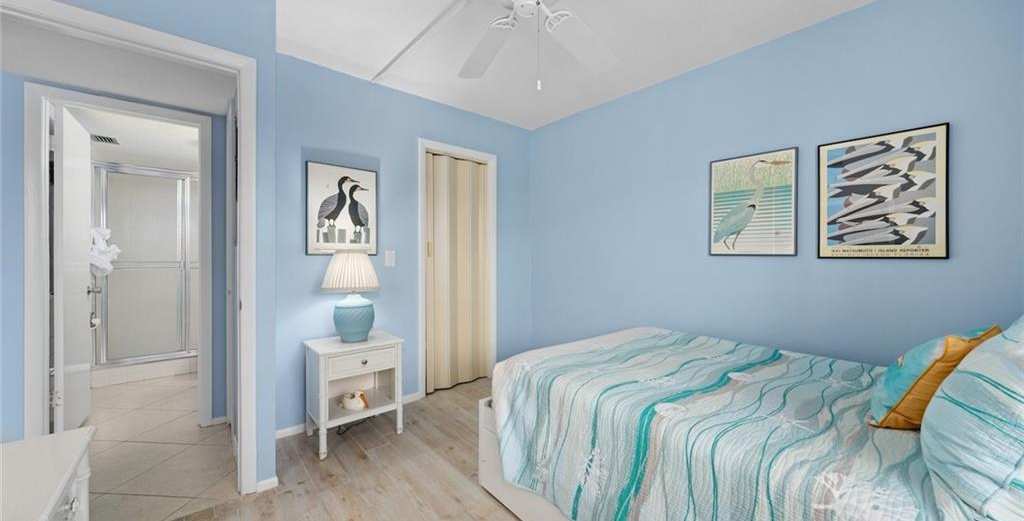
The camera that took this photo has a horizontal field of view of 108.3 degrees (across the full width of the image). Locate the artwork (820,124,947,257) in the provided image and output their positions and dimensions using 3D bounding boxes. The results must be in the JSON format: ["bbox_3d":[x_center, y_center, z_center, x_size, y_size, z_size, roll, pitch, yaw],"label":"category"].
[{"bbox_3d":[1.826,-0.314,1.845,0.022,0.614,0.464,0,0,-40],"label":"artwork"}]

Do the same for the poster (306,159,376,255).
[{"bbox_3d":[-1.175,-0.342,2.588,0.473,0.620,0.022,0,0,-40],"label":"poster"}]

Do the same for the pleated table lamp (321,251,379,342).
[{"bbox_3d":[-1.032,0.228,2.398,0.346,0.590,0.346,0,0,-40],"label":"pleated table lamp"}]

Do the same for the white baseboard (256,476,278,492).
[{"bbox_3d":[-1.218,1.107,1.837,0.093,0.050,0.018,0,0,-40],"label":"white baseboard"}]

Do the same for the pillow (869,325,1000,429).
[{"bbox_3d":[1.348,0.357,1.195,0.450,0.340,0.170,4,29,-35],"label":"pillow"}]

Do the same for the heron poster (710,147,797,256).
[{"bbox_3d":[1.467,-0.336,2.268,0.022,0.617,0.465,0,0,-40],"label":"heron poster"}]

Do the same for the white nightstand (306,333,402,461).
[{"bbox_3d":[-1.014,0.826,2.390,0.515,0.609,0.401,0,0,-40],"label":"white nightstand"}]

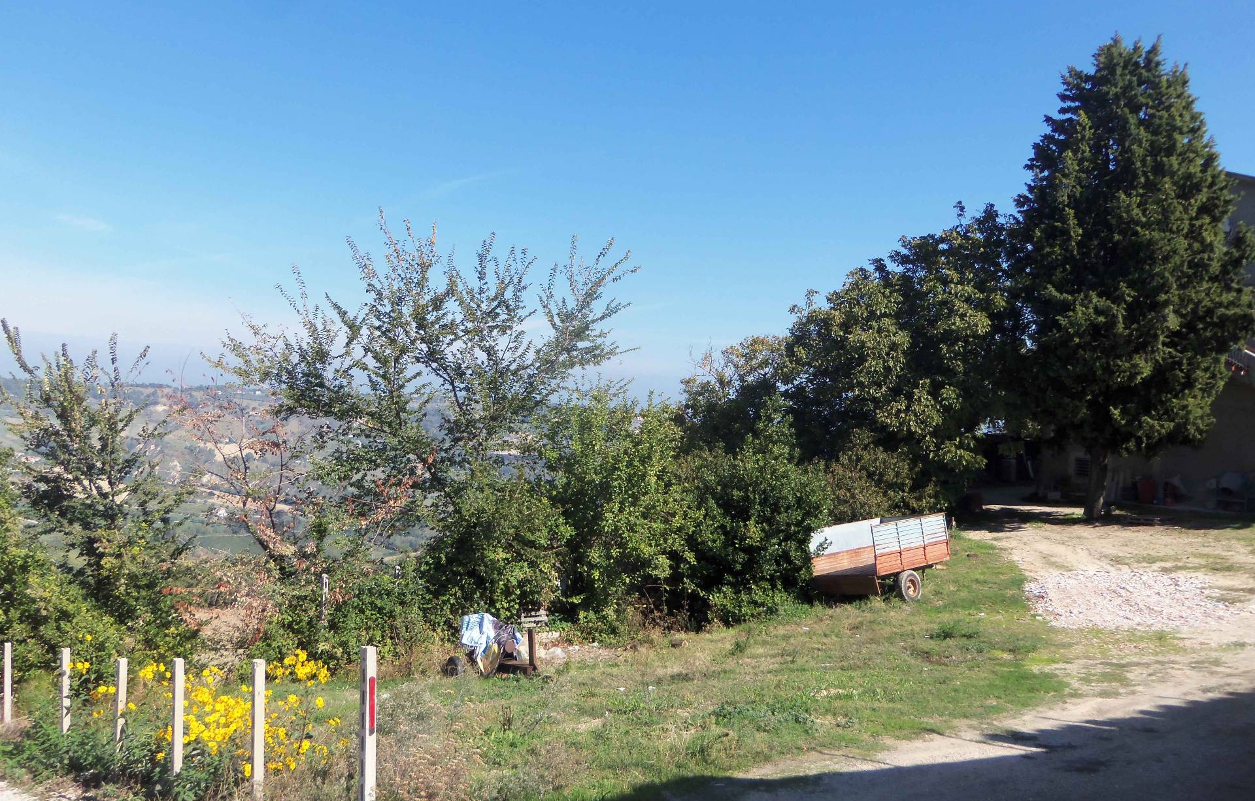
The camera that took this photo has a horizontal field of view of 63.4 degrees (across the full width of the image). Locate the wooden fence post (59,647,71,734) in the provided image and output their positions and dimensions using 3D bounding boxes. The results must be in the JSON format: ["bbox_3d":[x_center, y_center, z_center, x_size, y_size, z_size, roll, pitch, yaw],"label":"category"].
[{"bbox_3d":[-6.979,3.706,12.600,0.100,1.266,0.100,1,0,-40],"label":"wooden fence post"}]

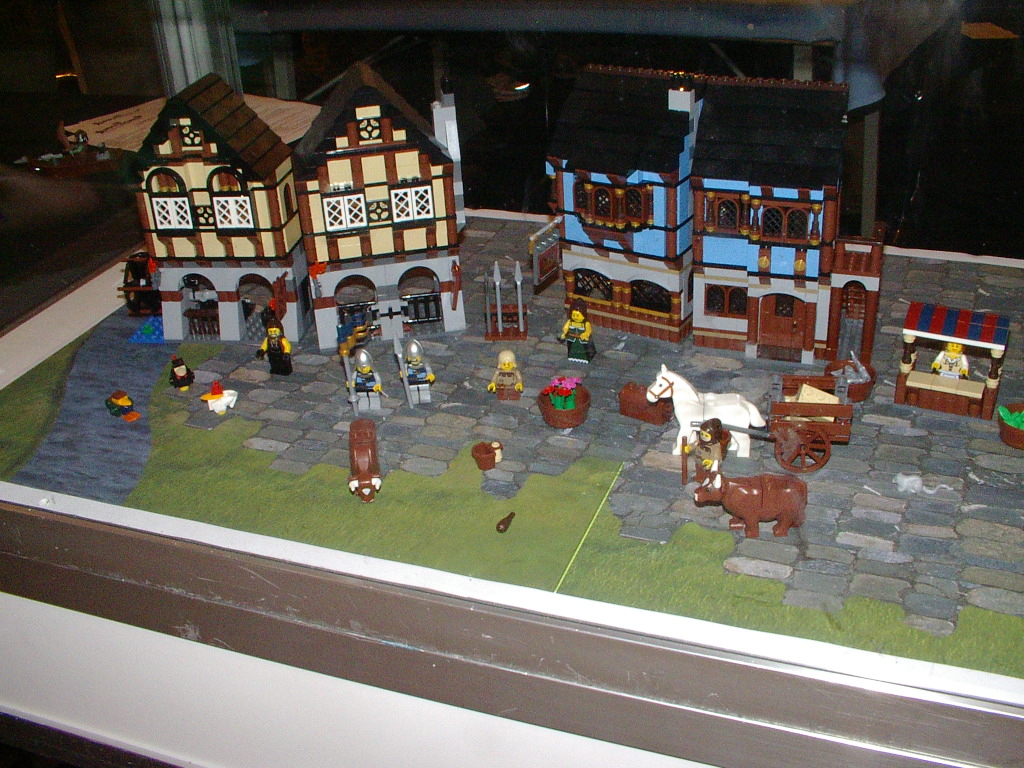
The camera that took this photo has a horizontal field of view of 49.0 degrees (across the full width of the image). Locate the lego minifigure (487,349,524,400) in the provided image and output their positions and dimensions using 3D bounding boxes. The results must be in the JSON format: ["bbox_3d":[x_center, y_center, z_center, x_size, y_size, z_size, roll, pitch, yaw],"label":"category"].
[{"bbox_3d":[-0.003,-0.006,0.766,0.025,0.035,0.014,-1,30,6],"label":"lego minifigure"}]

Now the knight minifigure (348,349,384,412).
[{"bbox_3d":[-0.101,-0.003,0.783,0.025,0.045,0.017,-3,30,1],"label":"knight minifigure"}]

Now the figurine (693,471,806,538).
[{"bbox_3d":[0.136,0.067,0.643,0.065,0.041,0.019,-3,30,1],"label":"figurine"}]

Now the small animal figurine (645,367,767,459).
[{"bbox_3d":[0.122,0.017,0.711,0.074,0.060,0.018,1,30,8],"label":"small animal figurine"}]

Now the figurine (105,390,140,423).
[{"bbox_3d":[-0.280,0.011,0.802,0.018,0.019,0.024,-26,37,-34],"label":"figurine"}]

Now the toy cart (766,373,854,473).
[{"bbox_3d":[0.180,0.023,0.681,0.049,0.046,0.044,2,30,10],"label":"toy cart"}]

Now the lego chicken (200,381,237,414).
[{"bbox_3d":[-0.209,0.009,0.794,0.027,0.025,0.015,-10,31,-11],"label":"lego chicken"}]

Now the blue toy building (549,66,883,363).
[{"bbox_3d":[0.148,-0.123,0.817,0.239,0.192,0.080,9,32,21],"label":"blue toy building"}]

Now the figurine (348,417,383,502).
[{"bbox_3d":[-0.088,0.051,0.674,0.019,0.037,0.062,-7,30,-5],"label":"figurine"}]

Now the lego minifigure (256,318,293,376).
[{"bbox_3d":[-0.172,-0.028,0.819,0.025,0.043,0.015,6,31,17],"label":"lego minifigure"}]

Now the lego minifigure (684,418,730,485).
[{"bbox_3d":[0.116,0.038,0.664,0.031,0.043,0.024,-24,35,-32],"label":"lego minifigure"}]

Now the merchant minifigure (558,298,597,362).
[{"bbox_3d":[0.050,-0.040,0.831,0.024,0.046,0.019,13,34,25],"label":"merchant minifigure"}]

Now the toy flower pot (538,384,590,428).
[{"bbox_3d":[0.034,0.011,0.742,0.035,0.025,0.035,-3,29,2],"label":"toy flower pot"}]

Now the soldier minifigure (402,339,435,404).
[{"bbox_3d":[-0.066,-0.008,0.788,0.025,0.045,0.017,-4,30,-1],"label":"soldier minifigure"}]

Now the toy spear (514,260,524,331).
[{"bbox_3d":[0.006,-0.067,0.855,0.006,0.062,0.004,0,30,6],"label":"toy spear"}]

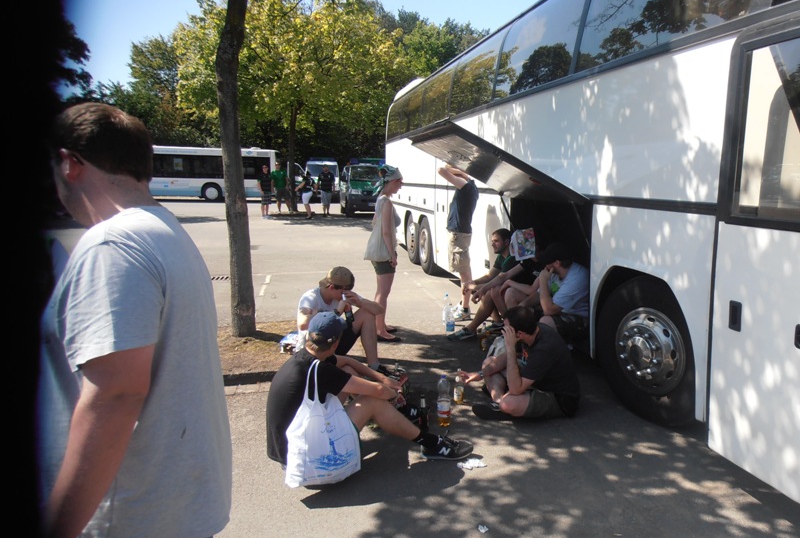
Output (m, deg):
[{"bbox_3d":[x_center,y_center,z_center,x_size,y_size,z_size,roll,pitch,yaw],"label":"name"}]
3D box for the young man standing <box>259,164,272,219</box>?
[{"bbox_3d":[-4.760,-2.709,19.632,0.520,1.830,0.340,-2,10,-14],"label":"young man standing"}]

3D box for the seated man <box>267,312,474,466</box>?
[{"bbox_3d":[-0.204,0.671,3.305,1.150,0.840,0.640,-3,10,-18],"label":"seated man"}]

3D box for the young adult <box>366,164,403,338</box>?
[{"bbox_3d":[-0.159,-0.150,5.506,0.360,1.700,0.440,0,10,0],"label":"young adult"}]

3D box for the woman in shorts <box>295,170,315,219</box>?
[{"bbox_3d":[-3.262,-2.550,19.353,0.450,1.630,0.550,9,13,41],"label":"woman in shorts"}]

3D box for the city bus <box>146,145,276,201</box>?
[{"bbox_3d":[-13.068,-5.269,30.461,12.000,3.050,2.550,-2,10,-12],"label":"city bus"}]

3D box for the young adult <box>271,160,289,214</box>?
[{"bbox_3d":[-4.311,-2.859,20.011,0.600,1.840,0.380,-2,10,-11],"label":"young adult"}]

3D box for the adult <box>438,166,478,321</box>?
[{"bbox_3d":[0.669,-0.308,6.239,0.480,1.770,0.500,-1,10,-6],"label":"adult"}]

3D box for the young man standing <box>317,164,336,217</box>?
[{"bbox_3d":[-2.597,-2.713,19.730,0.600,1.830,0.340,-1,10,-7],"label":"young man standing"}]

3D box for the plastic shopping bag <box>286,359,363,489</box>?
[{"bbox_3d":[-0.410,0.830,2.937,0.400,0.650,0.190,-2,10,-15],"label":"plastic shopping bag"}]

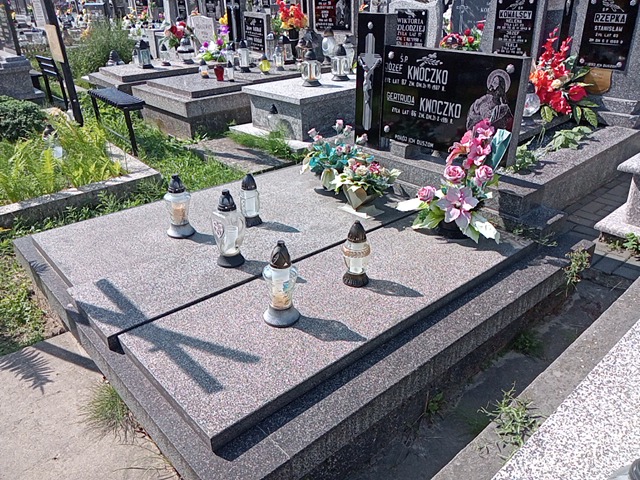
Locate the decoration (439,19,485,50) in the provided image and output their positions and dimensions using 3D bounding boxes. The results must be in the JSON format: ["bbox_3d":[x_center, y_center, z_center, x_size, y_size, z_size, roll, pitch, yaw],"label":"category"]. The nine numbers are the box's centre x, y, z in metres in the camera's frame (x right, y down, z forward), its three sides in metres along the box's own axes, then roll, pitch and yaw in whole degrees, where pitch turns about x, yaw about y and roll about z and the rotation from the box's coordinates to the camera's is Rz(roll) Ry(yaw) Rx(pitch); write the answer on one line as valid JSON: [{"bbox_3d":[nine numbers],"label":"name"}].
[{"bbox_3d":[1.651,-2.324,6.000,0.360,0.400,0.480,-22,33,-36],"label":"decoration"}]

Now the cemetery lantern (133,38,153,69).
[{"bbox_3d":[-1.991,-2.103,5.837,0.150,0.282,0.150,-22,33,-36],"label":"cemetery lantern"}]

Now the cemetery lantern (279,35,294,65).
[{"bbox_3d":[-0.369,-2.197,5.960,0.135,0.294,0.135,-22,33,-36],"label":"cemetery lantern"}]

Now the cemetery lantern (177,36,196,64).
[{"bbox_3d":[-1.576,-2.233,6.088,0.150,0.277,0.150,-22,33,-36],"label":"cemetery lantern"}]

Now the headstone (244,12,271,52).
[{"bbox_3d":[-0.755,-2.560,6.413,0.100,0.466,0.580,-17,31,-30],"label":"headstone"}]

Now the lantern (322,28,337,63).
[{"bbox_3d":[0.091,-2.245,5.975,0.155,0.353,0.155,-22,33,-36],"label":"lantern"}]

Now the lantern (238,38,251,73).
[{"bbox_3d":[-0.805,-1.994,5.592,0.112,0.321,0.112,-22,34,-36],"label":"lantern"}]

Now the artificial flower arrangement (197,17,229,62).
[{"bbox_3d":[-1.365,-2.530,6.513,0.300,0.494,0.400,-22,33,-36],"label":"artificial flower arrangement"}]

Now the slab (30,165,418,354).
[{"bbox_3d":[-0.427,-0.083,2.795,1.823,0.057,1.075,-22,34,-36],"label":"slab"}]

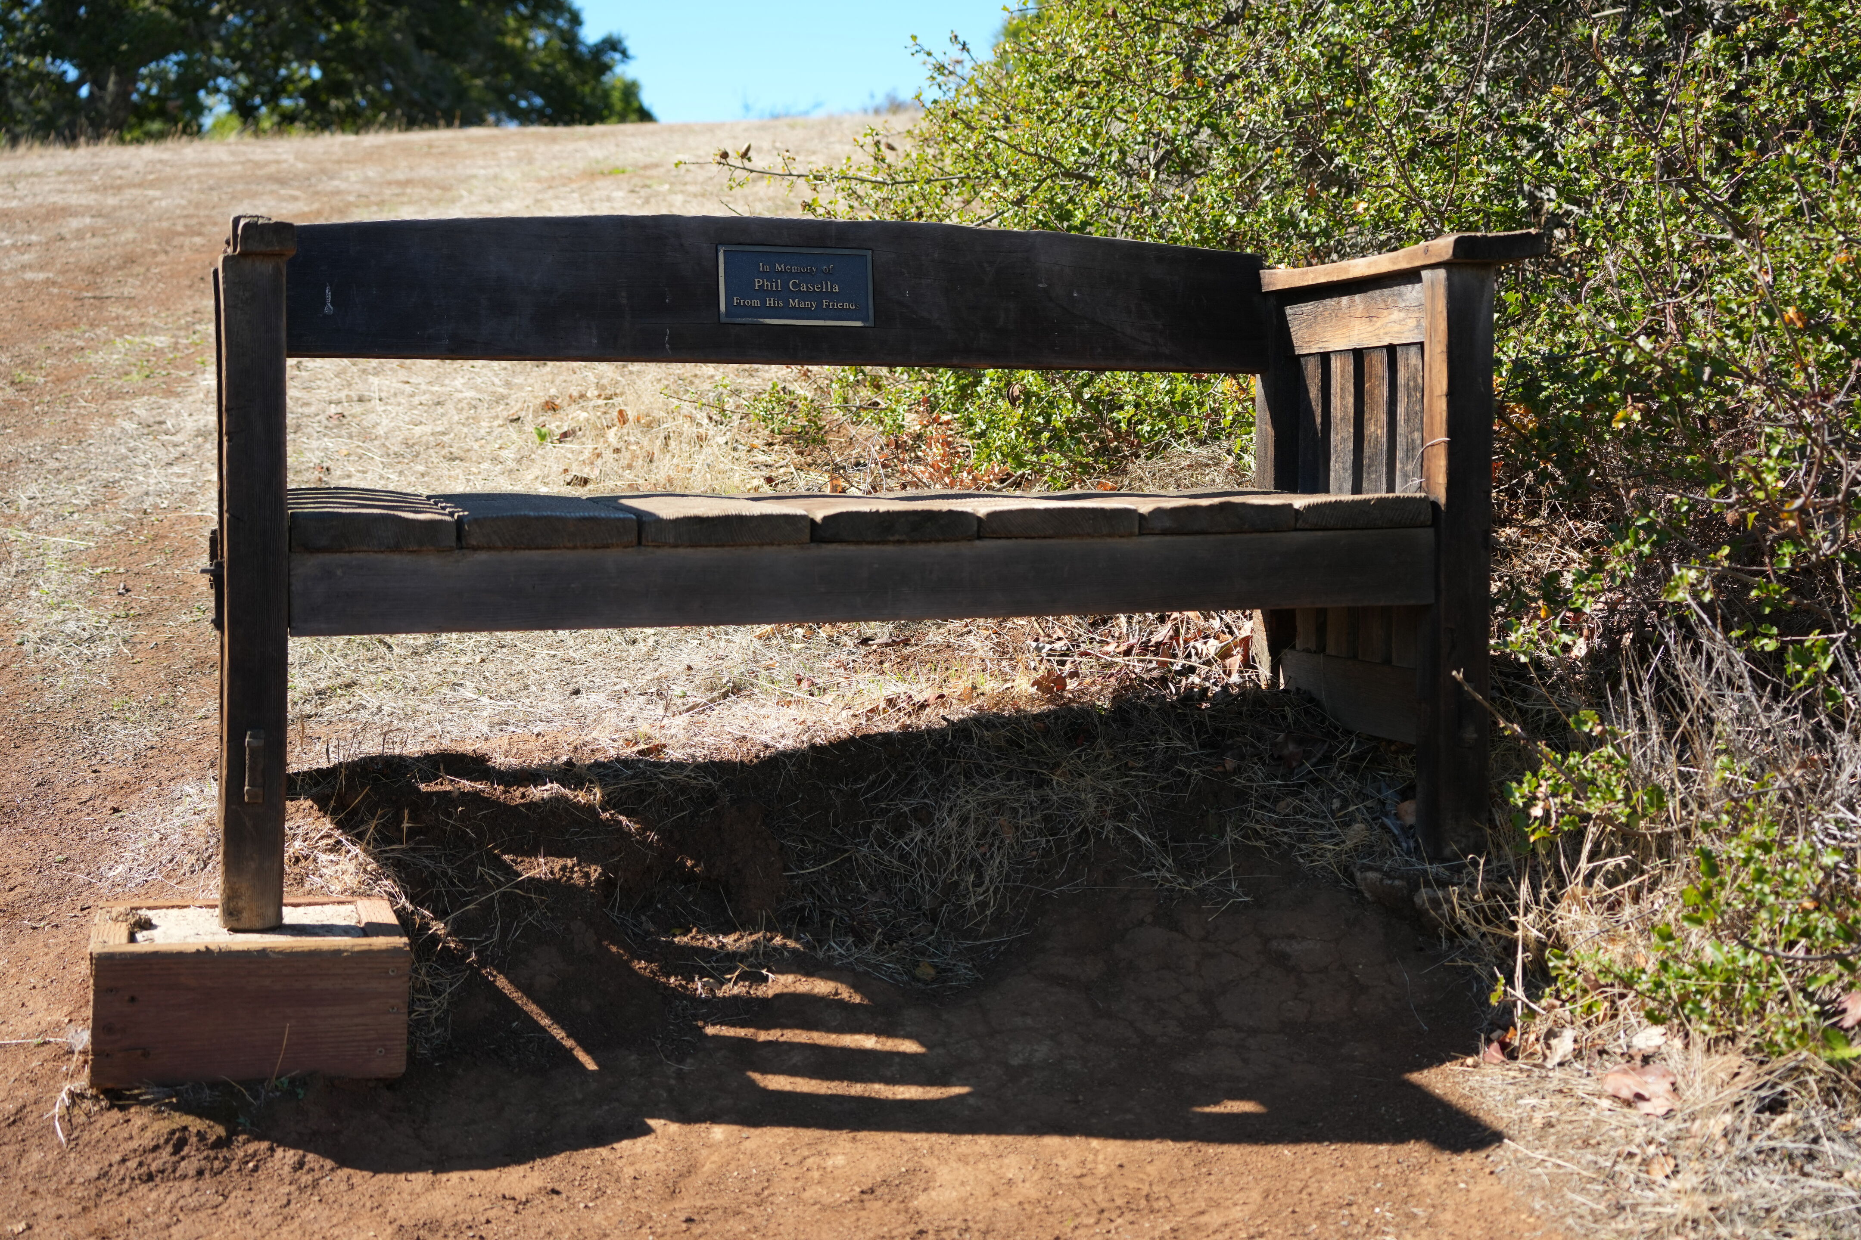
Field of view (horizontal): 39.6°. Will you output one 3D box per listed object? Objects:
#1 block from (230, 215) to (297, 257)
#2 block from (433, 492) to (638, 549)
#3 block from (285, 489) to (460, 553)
[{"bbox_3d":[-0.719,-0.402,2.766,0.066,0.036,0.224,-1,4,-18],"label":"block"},{"bbox_3d":[-0.471,-0.118,3.021,0.192,0.039,0.436,-1,6,-16],"label":"block"},{"bbox_3d":[-0.652,-0.117,2.963,0.178,0.041,0.436,-1,6,-16],"label":"block"}]

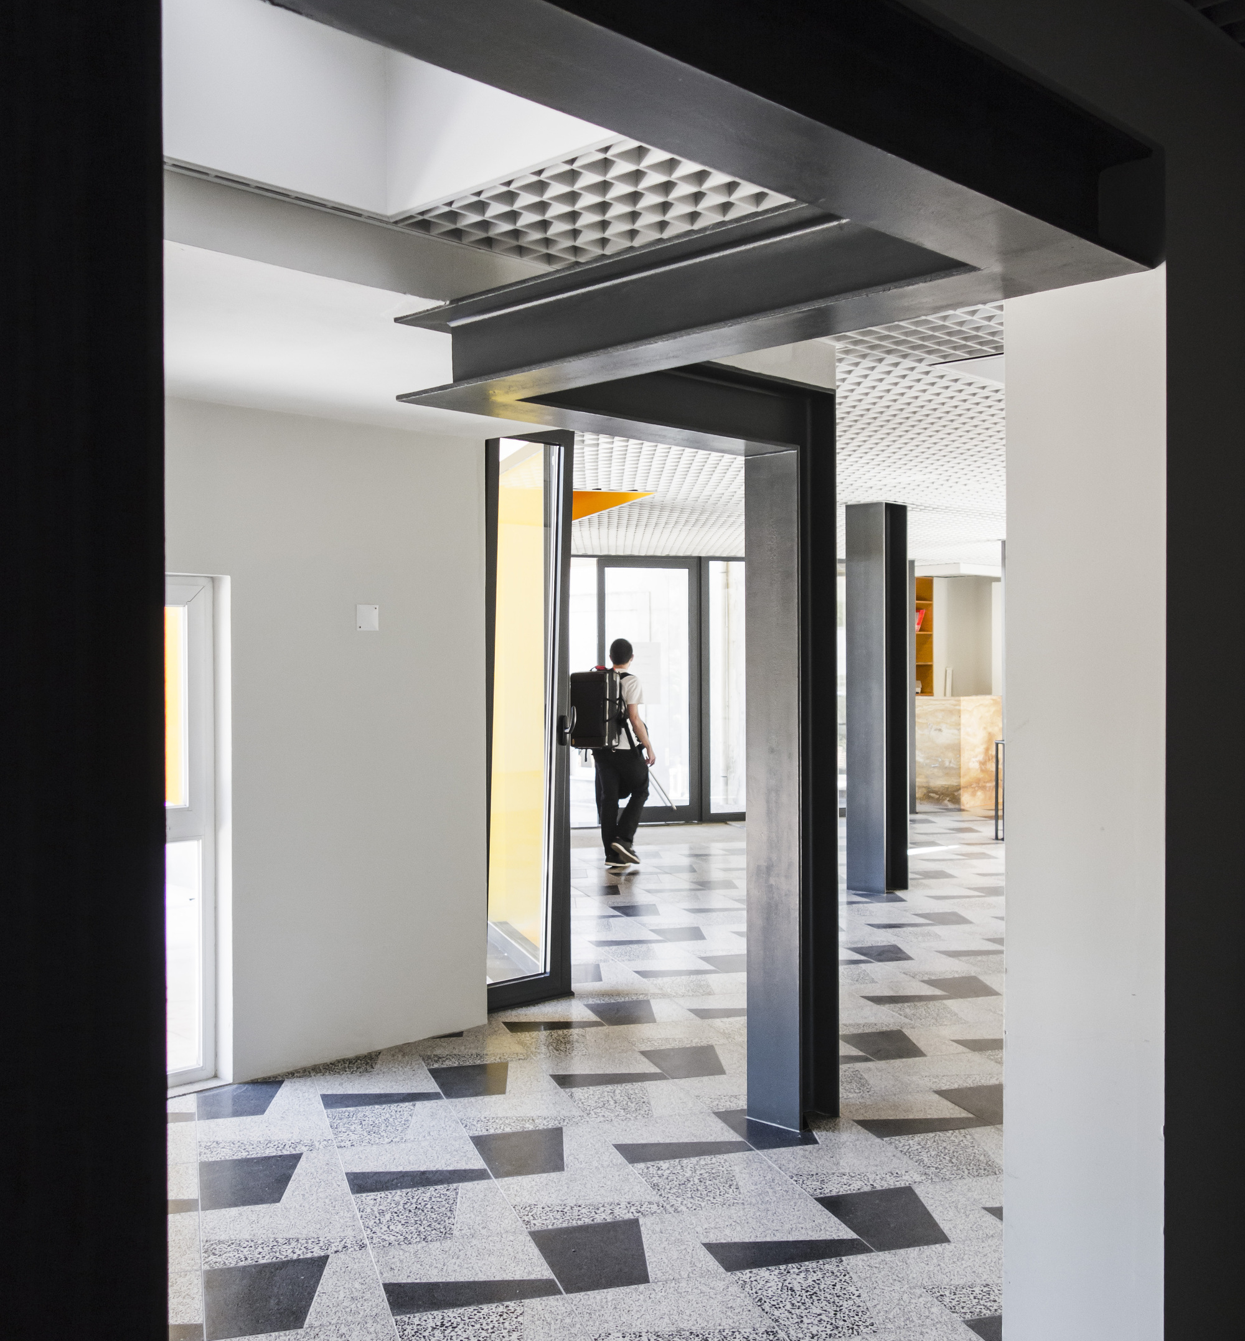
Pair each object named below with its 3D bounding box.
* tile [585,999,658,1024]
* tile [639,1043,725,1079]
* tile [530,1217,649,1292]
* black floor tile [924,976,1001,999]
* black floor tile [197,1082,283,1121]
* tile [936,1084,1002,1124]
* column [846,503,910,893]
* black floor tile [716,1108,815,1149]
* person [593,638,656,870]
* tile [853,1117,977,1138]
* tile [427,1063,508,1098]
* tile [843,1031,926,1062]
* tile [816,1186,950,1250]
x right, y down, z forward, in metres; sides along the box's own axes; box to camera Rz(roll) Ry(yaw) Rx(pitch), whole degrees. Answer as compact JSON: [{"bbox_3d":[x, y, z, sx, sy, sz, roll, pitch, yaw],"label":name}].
[{"bbox_3d":[0.033,1.452,6.137,0.301,0.014,0.386,0,0,-17],"label":"tile"},{"bbox_3d":[0.262,1.447,5.347,0.299,0.020,0.382,0,0,-17],"label":"tile"},{"bbox_3d":[-0.044,1.454,3.603,0.299,0.020,0.382,0,0,-17],"label":"tile"},{"bbox_3d":[1.567,1.439,6.570,0.299,0.020,0.382,0,0,-17],"label":"black floor tile"},{"bbox_3d":[-1.281,1.463,4.907,0.301,0.014,0.386,0,0,-17],"label":"black floor tile"},{"bbox_3d":[1.269,1.456,4.859,0.301,0.014,0.386,0,0,-17],"label":"tile"},{"bbox_3d":[1.651,0.182,9.412,0.293,2.481,0.263,0,0,43],"label":"column"},{"bbox_3d":[0.493,1.449,4.592,0.299,0.020,0.382,0,0,-17],"label":"black floor tile"},{"bbox_3d":[0.008,0.594,10.643,0.500,1.655,0.450,0,0,40],"label":"person"},{"bbox_3d":[0.954,1.447,4.617,0.390,0.020,0.176,0,0,-17],"label":"tile"},{"bbox_3d":[-0.508,1.460,5.144,0.301,0.014,0.386,0,0,-17],"label":"tile"},{"bbox_3d":[1.037,1.452,5.616,0.301,0.014,0.386,0,0,-17],"label":"tile"},{"bbox_3d":[0.723,1.451,3.838,0.299,0.020,0.382,0,0,-17],"label":"tile"}]

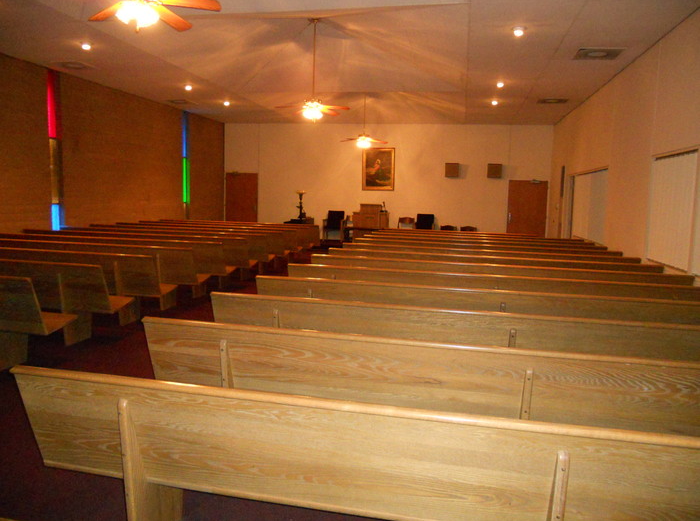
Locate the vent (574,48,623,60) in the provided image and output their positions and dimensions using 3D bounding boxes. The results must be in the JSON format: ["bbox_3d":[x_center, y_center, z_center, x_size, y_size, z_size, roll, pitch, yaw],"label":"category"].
[{"bbox_3d":[3.724,-3.085,8.188,0.620,0.050,0.630,3,7,11],"label":"vent"}]

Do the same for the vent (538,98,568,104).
[{"bbox_3d":[4.504,-3.536,12.146,0.620,0.050,0.630,3,7,11],"label":"vent"}]

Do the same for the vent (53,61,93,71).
[{"bbox_3d":[-4.858,-3.421,9.598,0.610,0.040,0.610,3,7,11],"label":"vent"}]

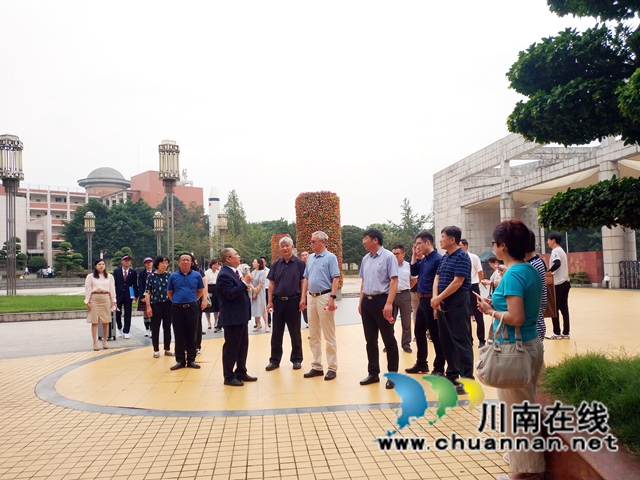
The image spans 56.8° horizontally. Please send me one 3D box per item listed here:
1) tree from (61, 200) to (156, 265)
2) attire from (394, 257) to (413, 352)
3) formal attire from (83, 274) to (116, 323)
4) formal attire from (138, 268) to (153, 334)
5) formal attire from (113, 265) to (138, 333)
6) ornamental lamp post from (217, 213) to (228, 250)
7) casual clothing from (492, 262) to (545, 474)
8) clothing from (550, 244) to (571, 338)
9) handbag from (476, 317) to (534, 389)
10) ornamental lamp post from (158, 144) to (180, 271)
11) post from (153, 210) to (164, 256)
[{"bbox_3d":[-29.177,-0.485,82.000,12.800,10.600,11.500,-1,-3,-20],"label":"tree"},{"bbox_3d":[1.267,1.019,9.200,0.480,1.390,0.290,-4,-4,45],"label":"attire"},{"bbox_3d":[-3.928,1.057,10.600,0.550,0.880,0.300,0,-3,-27],"label":"formal attire"},{"bbox_3d":[-3.588,1.293,12.400,0.440,1.370,0.300,-1,-3,-18],"label":"formal attire"},{"bbox_3d":[-4.066,1.268,12.400,0.510,1.400,0.320,-1,-3,-19],"label":"formal attire"},{"bbox_3d":[-10.261,0.210,62.855,1.000,6.500,1.000,-1,-3,-9],"label":"ornamental lamp post"},{"bbox_3d":[1.225,0.774,3.650,0.300,1.230,0.420,-3,-3,25],"label":"casual clothing"},{"bbox_3d":[3.943,0.828,9.700,0.290,1.480,0.430,-3,-3,34],"label":"clothing"},{"bbox_3d":[1.072,0.647,3.420,0.320,0.405,0.150,-3,-3,22],"label":"handbag"},{"bbox_3d":[-9.504,-1.529,37.784,1.250,9.700,1.250,-1,-3,-14],"label":"ornamental lamp post"},{"bbox_3d":[-16.521,0.286,60.855,1.000,6.500,1.000,-1,-3,-15],"label":"post"}]

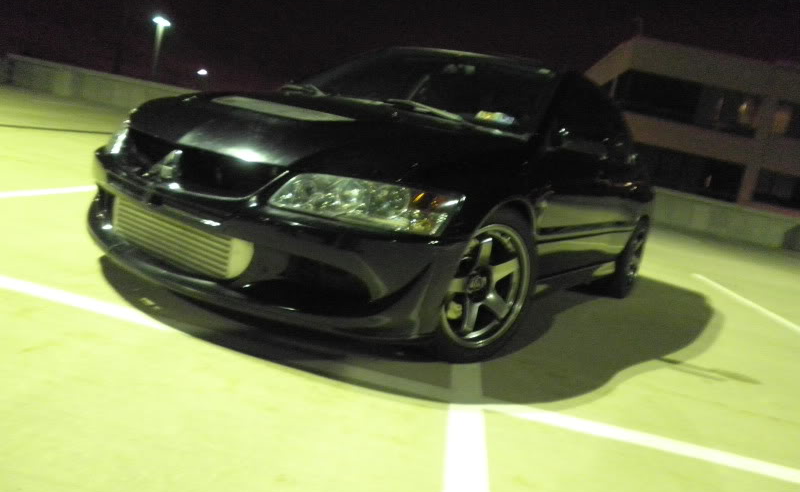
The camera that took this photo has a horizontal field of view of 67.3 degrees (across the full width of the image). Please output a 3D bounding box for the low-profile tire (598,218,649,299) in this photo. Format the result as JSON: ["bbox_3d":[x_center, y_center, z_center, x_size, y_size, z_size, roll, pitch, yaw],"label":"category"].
[{"bbox_3d":[1.714,0.070,4.644,0.230,0.630,0.630,17,11,31],"label":"low-profile tire"}]

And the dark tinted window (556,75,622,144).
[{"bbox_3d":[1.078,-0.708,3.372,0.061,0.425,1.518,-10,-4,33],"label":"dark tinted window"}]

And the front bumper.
[{"bbox_3d":[-0.689,-0.055,2.282,1.771,0.425,0.607,17,11,31],"label":"front bumper"}]

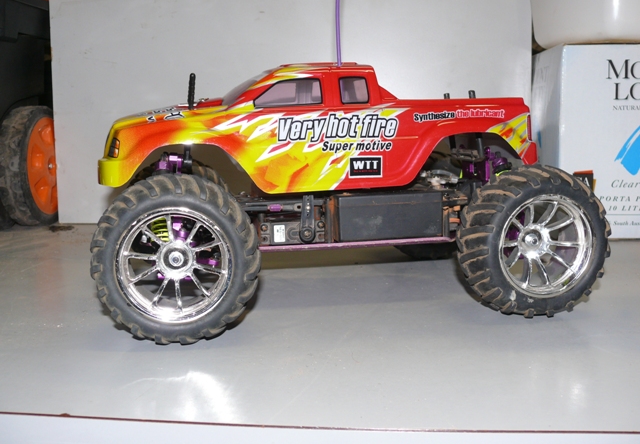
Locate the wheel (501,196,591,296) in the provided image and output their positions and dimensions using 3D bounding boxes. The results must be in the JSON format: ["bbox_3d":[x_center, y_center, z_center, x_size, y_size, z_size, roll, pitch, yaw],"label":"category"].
[{"bbox_3d":[0.166,0.016,0.550,0.078,0.078,0.042,-2,7,-13],"label":"wheel"}]

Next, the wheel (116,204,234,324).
[{"bbox_3d":[-0.099,0.026,0.483,0.078,0.078,0.042,-1,7,-8],"label":"wheel"}]

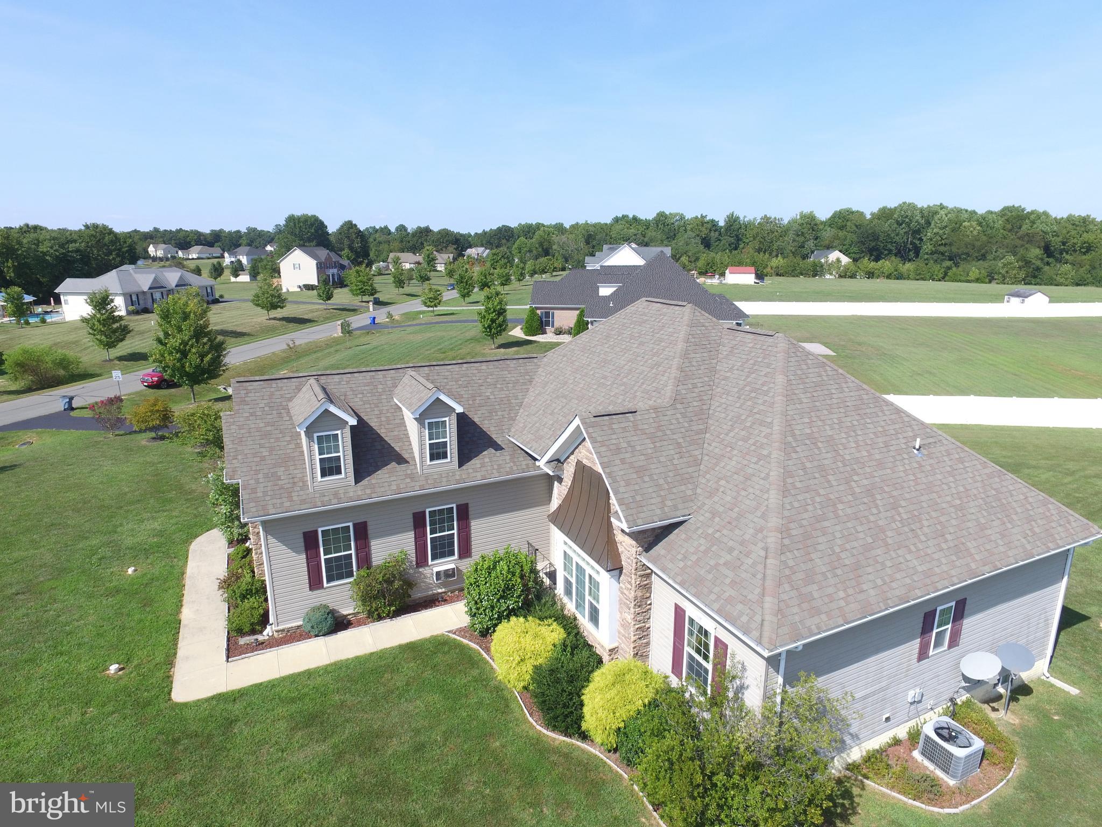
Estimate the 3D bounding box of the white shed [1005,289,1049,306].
[{"bbox_3d":[74.346,-17.685,99.577,3.217,3.063,5.599,1,15,5],"label":"white shed"}]

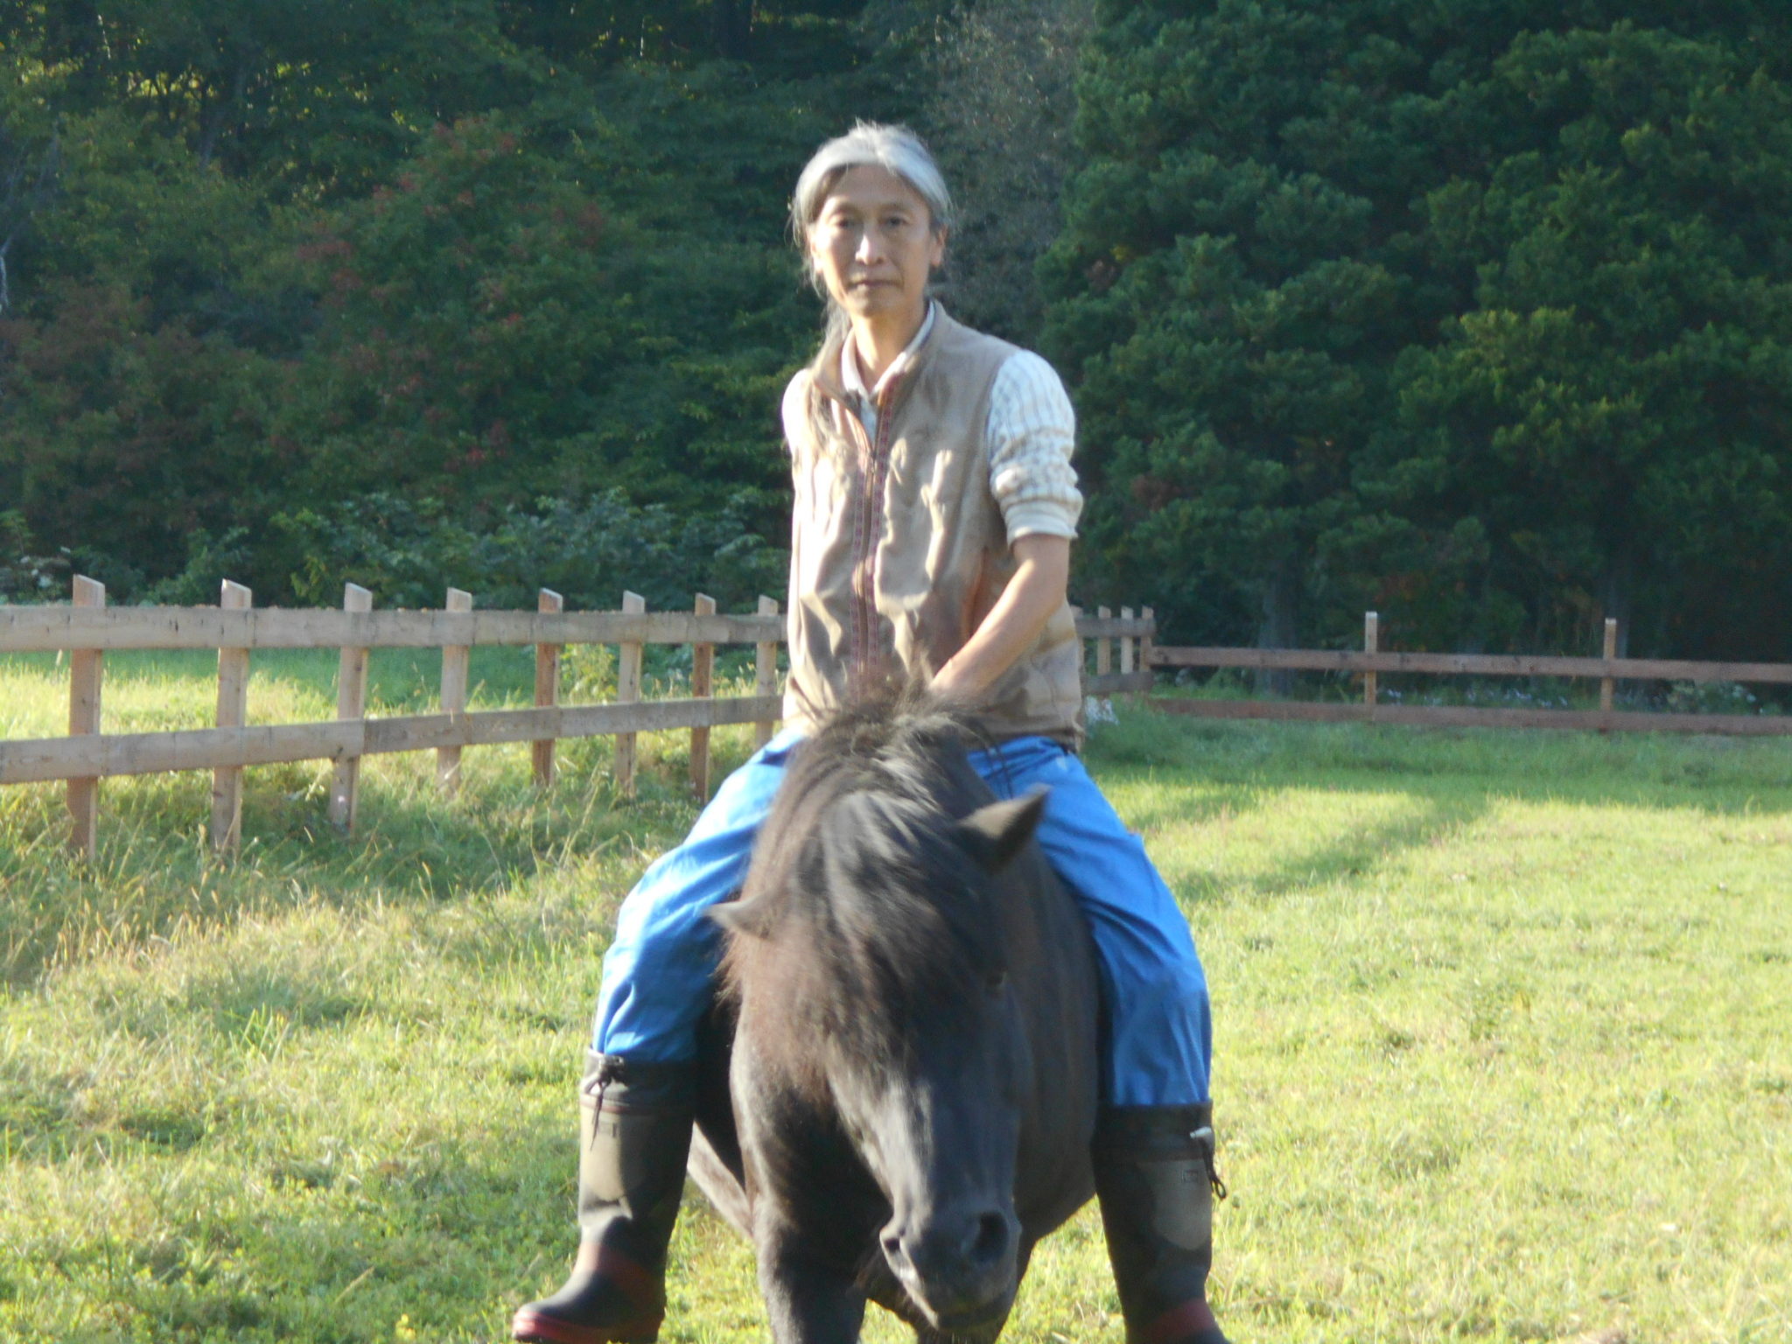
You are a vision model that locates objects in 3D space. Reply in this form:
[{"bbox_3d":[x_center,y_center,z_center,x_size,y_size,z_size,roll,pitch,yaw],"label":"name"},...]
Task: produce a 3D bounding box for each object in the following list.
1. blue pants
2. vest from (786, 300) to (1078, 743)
[{"bbox_3d":[0.035,0.300,8.580,0.790,0.510,0.500,0,0,15],"label":"blue pants"},{"bbox_3d":[0.048,-0.186,8.670,0.410,0.580,0.280,0,0,27],"label":"vest"}]

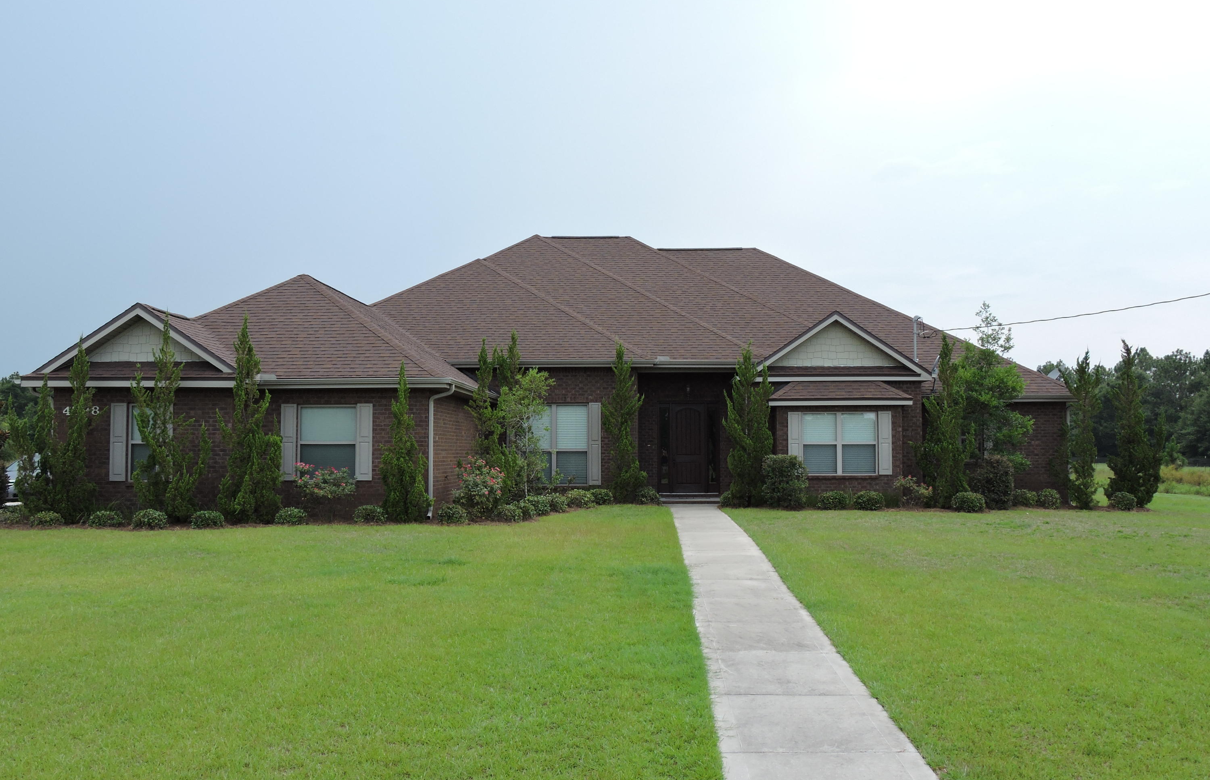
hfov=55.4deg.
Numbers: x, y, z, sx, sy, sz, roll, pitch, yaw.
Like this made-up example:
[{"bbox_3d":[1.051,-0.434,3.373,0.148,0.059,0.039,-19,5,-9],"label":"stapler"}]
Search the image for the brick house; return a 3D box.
[{"bbox_3d":[0.570,-0.910,33.400,23.700,8.200,21.400,0,-3,2],"label":"brick house"}]

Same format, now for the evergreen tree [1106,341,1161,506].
[{"bbox_3d":[13.252,0.841,28.900,1.374,4.121,1.305,0,-3,2],"label":"evergreen tree"}]

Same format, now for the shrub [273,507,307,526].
[{"bbox_3d":[-5.977,2.405,21.900,0.628,0.348,0.597,0,-3,2],"label":"shrub"}]

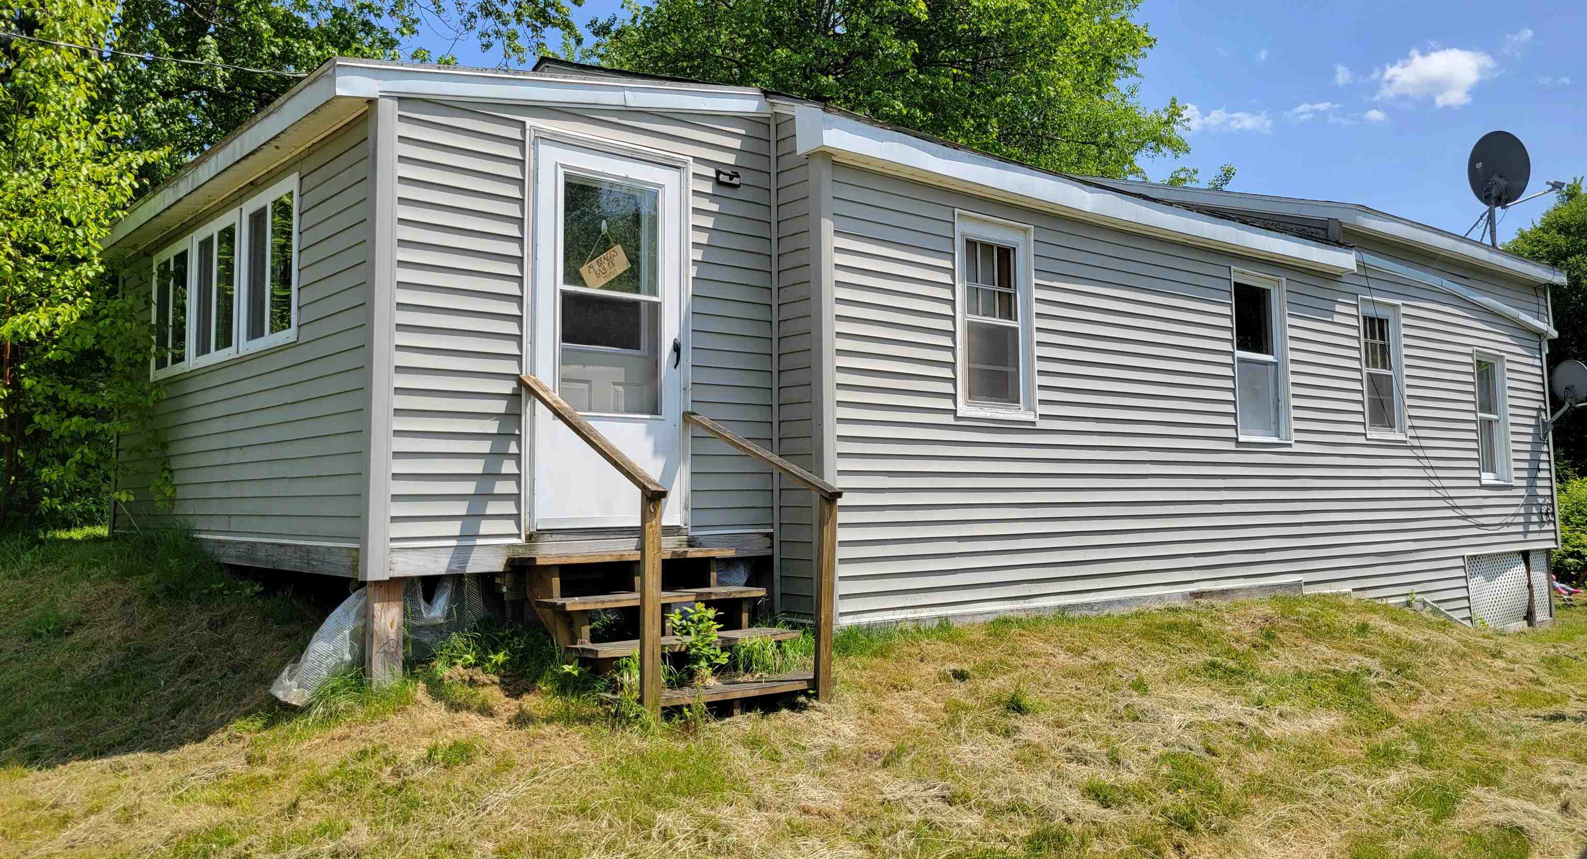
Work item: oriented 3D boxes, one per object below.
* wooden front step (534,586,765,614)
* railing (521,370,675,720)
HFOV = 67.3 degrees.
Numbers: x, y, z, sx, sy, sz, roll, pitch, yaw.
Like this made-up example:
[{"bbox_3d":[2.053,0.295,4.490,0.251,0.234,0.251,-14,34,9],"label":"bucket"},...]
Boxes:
[{"bbox_3d":[-0.699,0.867,6.115,1.222,0.037,0.285,2,-4,-41],"label":"wooden front step"},{"bbox_3d":[-0.969,0.470,5.651,0.090,1.572,1.177,2,-4,-41],"label":"railing"}]

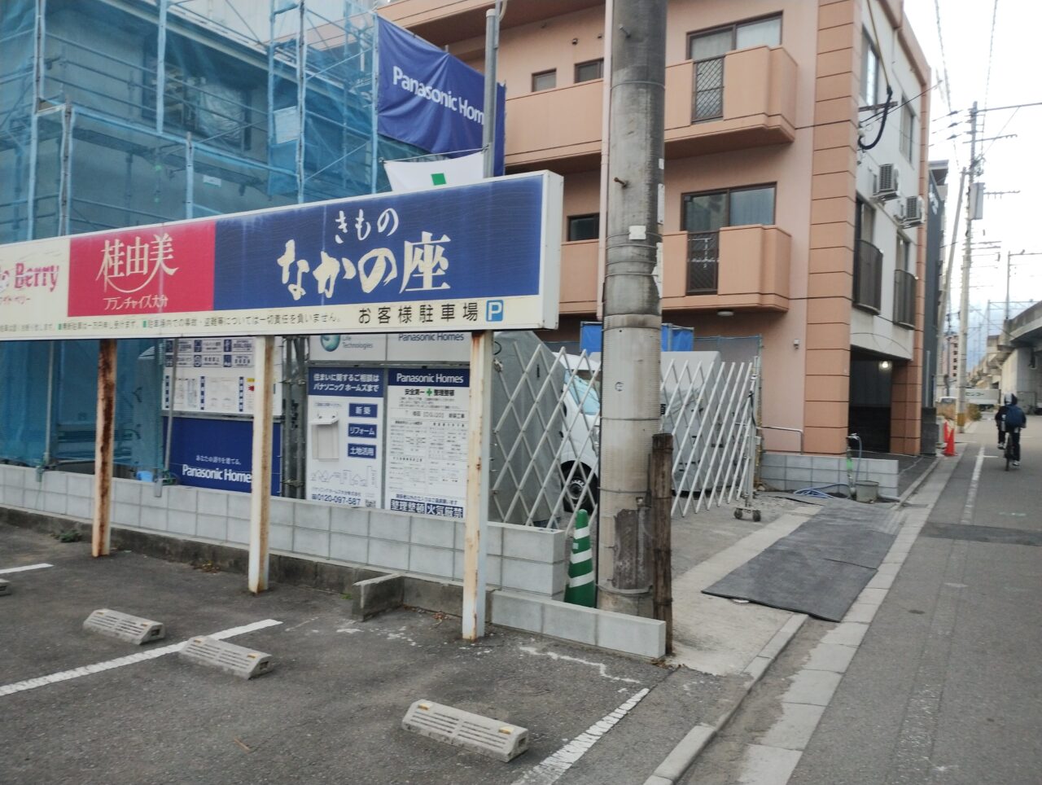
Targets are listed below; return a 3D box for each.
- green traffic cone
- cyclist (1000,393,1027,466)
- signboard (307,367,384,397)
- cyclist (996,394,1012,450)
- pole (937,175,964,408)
[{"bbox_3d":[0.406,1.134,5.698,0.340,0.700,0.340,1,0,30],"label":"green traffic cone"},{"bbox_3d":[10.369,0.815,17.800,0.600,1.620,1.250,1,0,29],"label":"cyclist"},{"bbox_3d":[-1.512,-0.088,7.300,0.870,0.245,0.030,1,0,30],"label":"signboard"},{"bbox_3d":[10.501,0.750,18.300,0.550,1.550,1.200,1,0,29],"label":"cyclist"},{"bbox_3d":[15.964,-3.782,31.500,0.270,9.400,0.270,8,-1,29],"label":"pole"}]

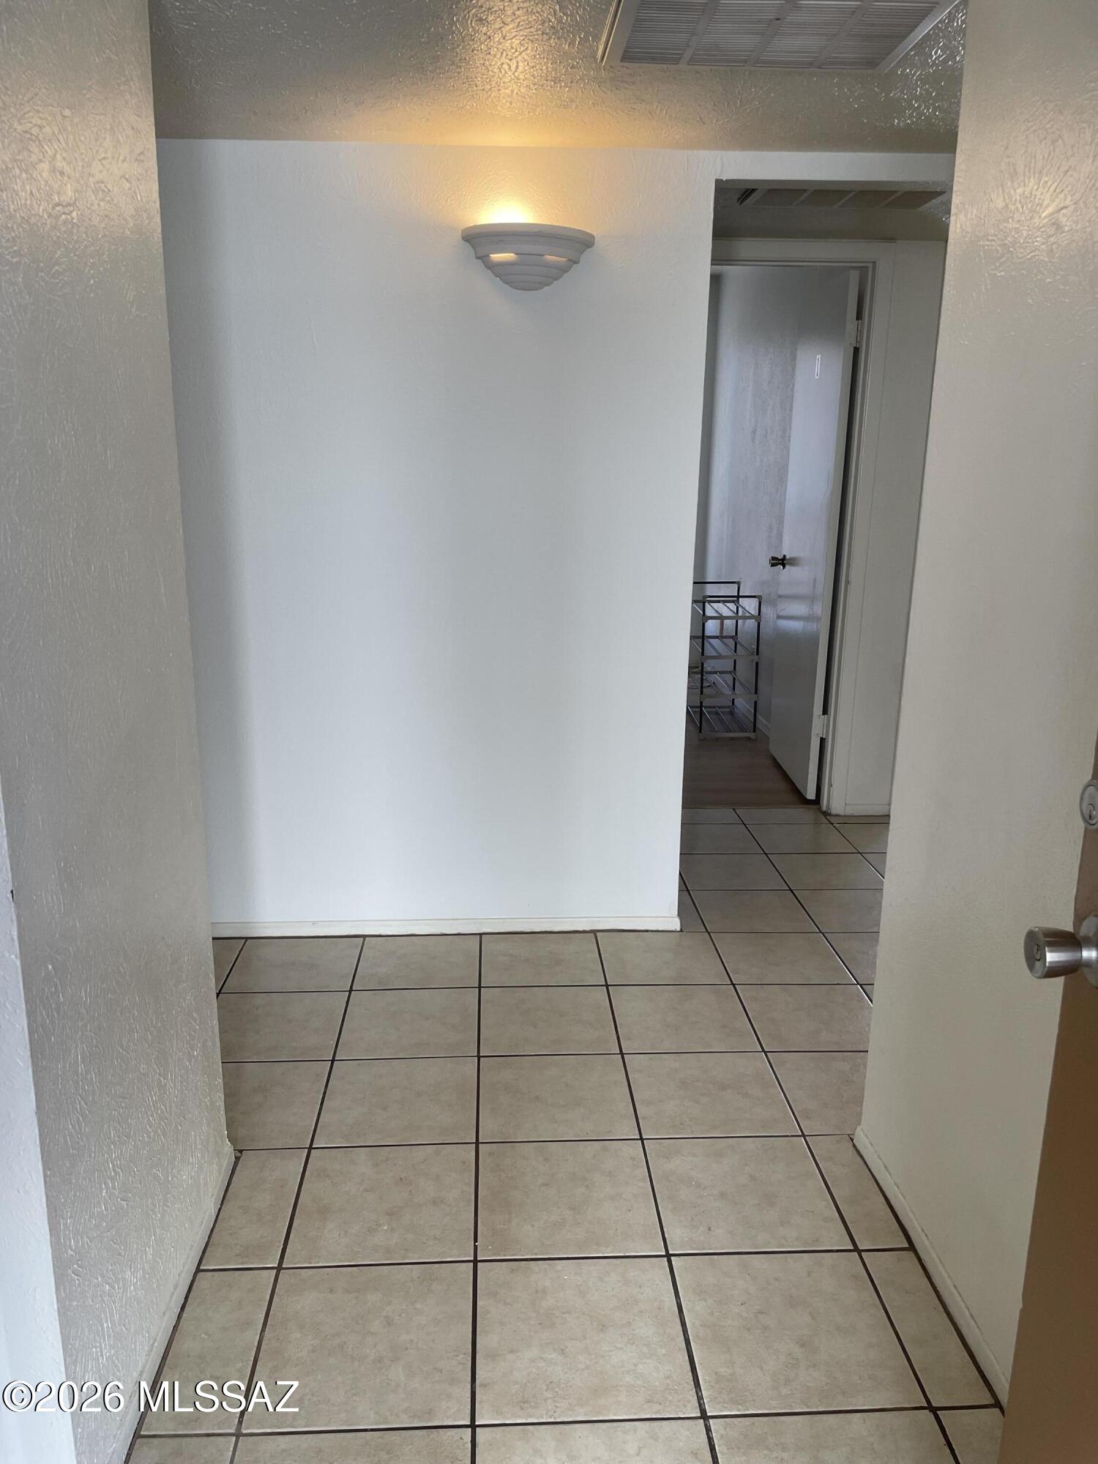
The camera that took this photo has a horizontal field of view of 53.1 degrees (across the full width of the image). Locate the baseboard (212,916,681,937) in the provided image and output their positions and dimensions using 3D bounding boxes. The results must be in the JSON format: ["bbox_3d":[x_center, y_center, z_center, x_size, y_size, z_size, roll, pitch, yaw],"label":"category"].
[{"bbox_3d":[-0.302,0.568,3.209,1.390,0.049,0.012,0,14,-4],"label":"baseboard"}]

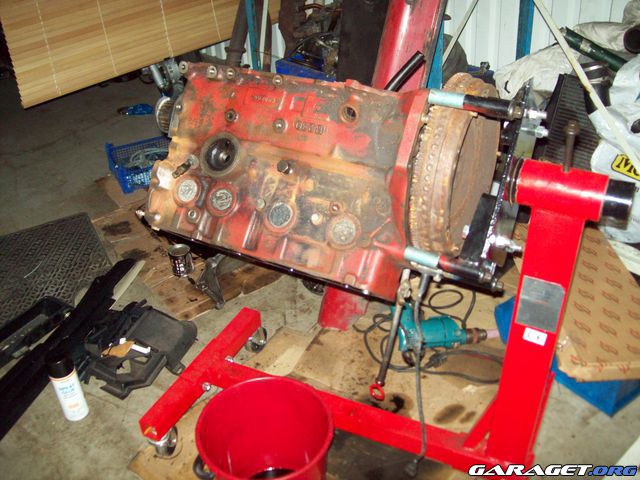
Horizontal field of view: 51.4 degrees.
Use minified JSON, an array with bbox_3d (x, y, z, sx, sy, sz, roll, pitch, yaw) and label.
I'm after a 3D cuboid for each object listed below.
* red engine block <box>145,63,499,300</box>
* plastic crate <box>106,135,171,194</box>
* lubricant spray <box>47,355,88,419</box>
[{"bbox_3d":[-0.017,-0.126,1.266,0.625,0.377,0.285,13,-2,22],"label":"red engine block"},{"bbox_3d":[-0.712,-0.364,2.994,0.400,0.118,0.290,-15,34,-22],"label":"plastic crate"},{"bbox_3d":[-0.645,0.375,1.713,0.066,0.188,0.066,-16,34,-23],"label":"lubricant spray"}]

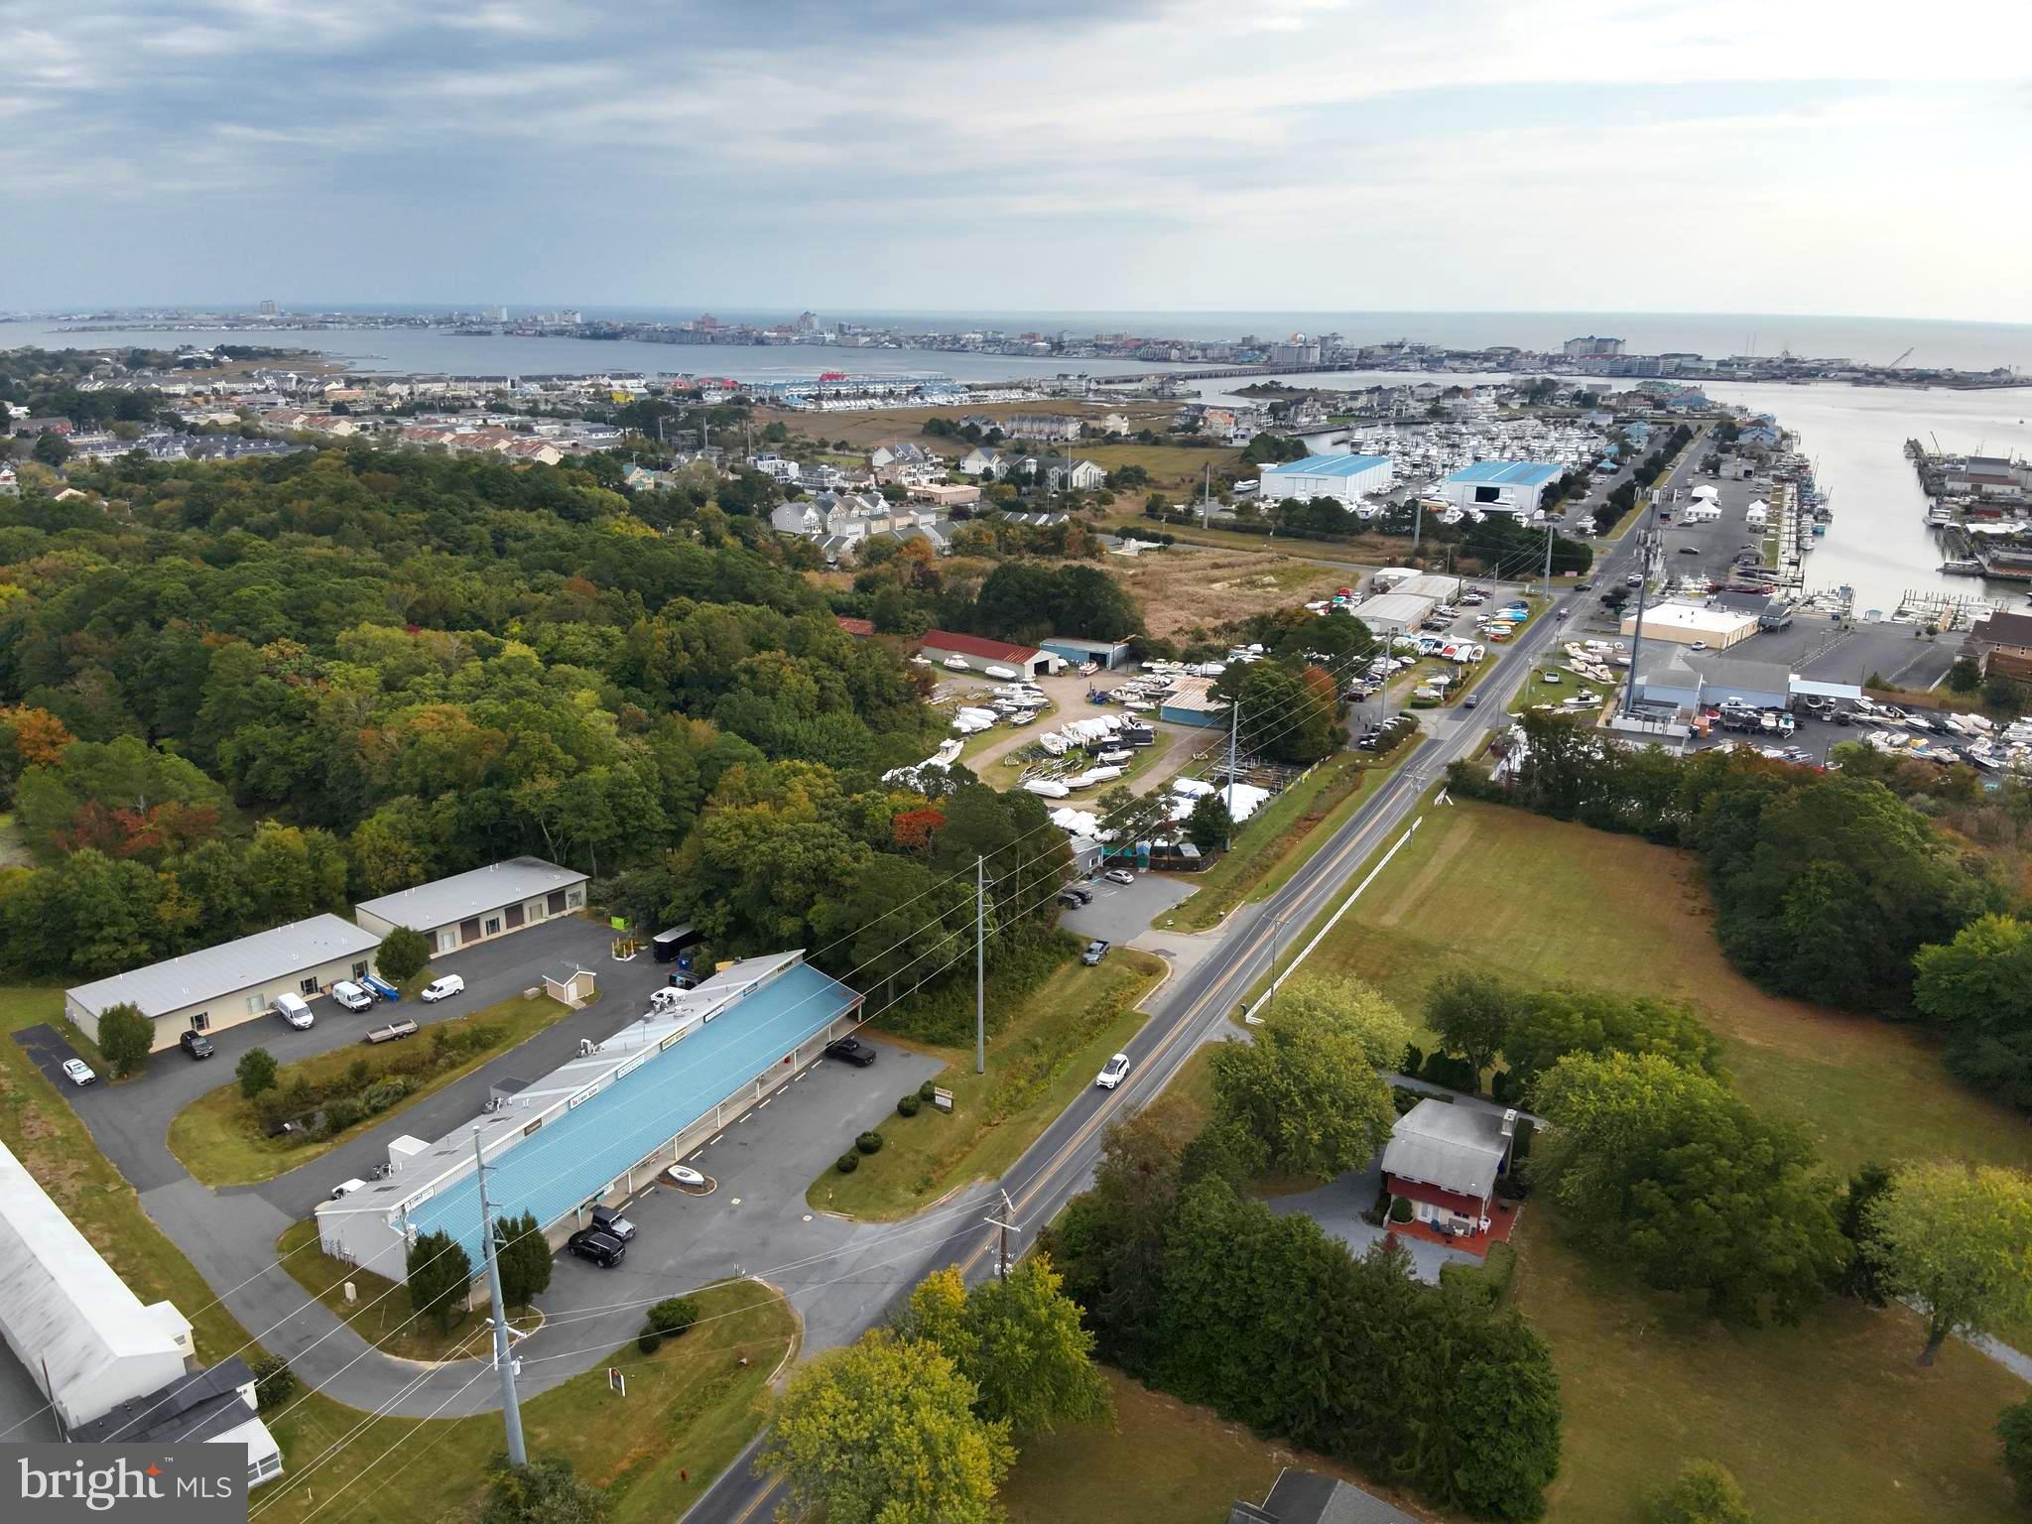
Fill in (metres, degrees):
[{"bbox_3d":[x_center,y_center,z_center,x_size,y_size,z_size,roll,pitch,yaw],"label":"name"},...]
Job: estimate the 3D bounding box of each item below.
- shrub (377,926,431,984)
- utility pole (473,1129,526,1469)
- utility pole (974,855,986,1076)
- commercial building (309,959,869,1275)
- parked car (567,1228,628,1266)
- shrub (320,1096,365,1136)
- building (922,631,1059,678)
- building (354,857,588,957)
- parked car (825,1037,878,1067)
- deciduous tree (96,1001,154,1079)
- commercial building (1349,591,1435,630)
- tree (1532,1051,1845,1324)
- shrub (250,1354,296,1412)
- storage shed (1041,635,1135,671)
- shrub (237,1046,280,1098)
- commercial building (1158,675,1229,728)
[{"bbox_3d":[-73.485,23.343,169.289,6.200,6.600,6.000,-8,20,-24],"label":"shrub"},{"bbox_3d":[-36.180,38.700,99.190,3.000,28.800,1.400,10,20,27],"label":"utility pole"},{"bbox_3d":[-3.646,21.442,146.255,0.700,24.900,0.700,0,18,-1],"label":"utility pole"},{"bbox_3d":[-38.766,32.459,140.098,18.938,7.509,55.738,10,20,27],"label":"commercial building"},{"bbox_3d":[-38.130,43.700,127.690,4.750,1.720,1.920,10,20,27],"label":"parked car"},{"bbox_3d":[-66.700,35.098,139.618,4.400,2.600,4.100,-9,20,-27],"label":"shrub"},{"bbox_3d":[-6.705,-24.878,319.866,32.283,5.821,11.117,14,23,37],"label":"building"},{"bbox_3d":[-75.390,19.670,197.280,15.900,4.100,25.700,16,24,40],"label":"building"},{"bbox_3d":[-17.866,31.446,152.661,5.500,1.820,1.950,9,20,26],"label":"parked car"},{"bbox_3d":[-98.290,30.740,155.200,5.900,8.600,5.900,10,20,27],"label":"deciduous tree"},{"bbox_3d":[104.070,-41.110,388.720,15.300,4.500,31.000,10,20,27],"label":"commercial building"},{"bbox_3d":[55.205,35.875,116.827,22.500,16.000,19.000,10,20,27],"label":"tree"},{"bbox_3d":[-57.880,48.150,109.760,3.500,4.000,3.500,10,20,27],"label":"shrub"},{"bbox_3d":[14.830,-25.099,323.082,18.800,4.400,9.300,7,19,20],"label":"storage shed"},{"bbox_3d":[-82.010,33.440,152.090,4.500,5.600,4.500,10,20,27],"label":"shrub"},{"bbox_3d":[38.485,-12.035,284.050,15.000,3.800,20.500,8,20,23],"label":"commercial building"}]

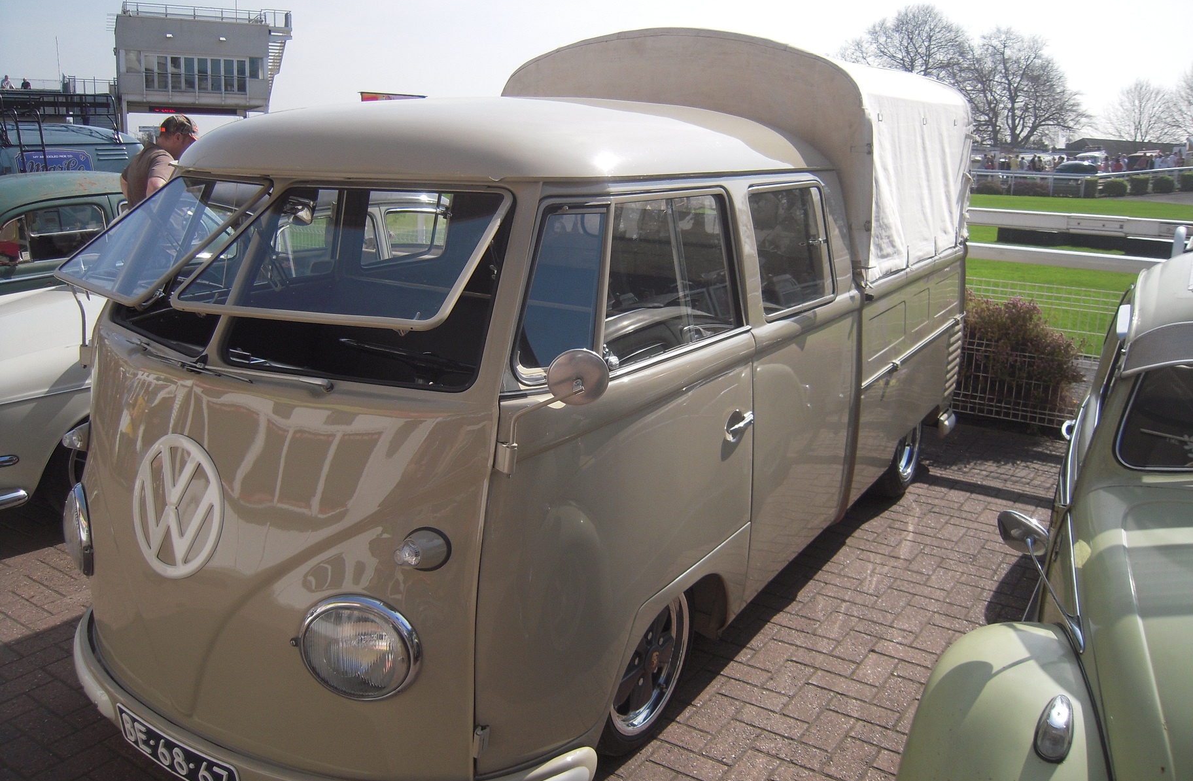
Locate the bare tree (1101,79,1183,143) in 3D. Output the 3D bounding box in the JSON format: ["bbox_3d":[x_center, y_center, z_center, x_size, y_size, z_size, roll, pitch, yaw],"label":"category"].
[{"bbox_3d":[84.104,-42.128,148.563,12.913,11.186,11.880,9,17,27],"label":"bare tree"}]

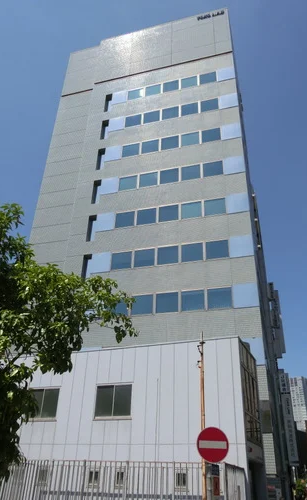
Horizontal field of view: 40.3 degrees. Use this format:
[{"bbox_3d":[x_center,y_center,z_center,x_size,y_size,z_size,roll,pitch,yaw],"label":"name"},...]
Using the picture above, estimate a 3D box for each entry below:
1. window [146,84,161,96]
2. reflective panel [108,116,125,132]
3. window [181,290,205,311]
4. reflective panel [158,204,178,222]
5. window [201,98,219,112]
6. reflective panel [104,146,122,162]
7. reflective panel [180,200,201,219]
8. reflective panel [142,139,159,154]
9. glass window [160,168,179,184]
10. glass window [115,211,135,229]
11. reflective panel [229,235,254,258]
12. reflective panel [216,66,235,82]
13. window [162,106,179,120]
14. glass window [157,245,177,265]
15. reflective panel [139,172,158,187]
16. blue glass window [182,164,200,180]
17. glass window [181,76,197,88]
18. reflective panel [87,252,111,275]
[{"bbox_3d":[-0.036,-13.601,35.674,1.415,1.293,0.100,-7,-32,15],"label":"window"},{"bbox_3d":[-3.276,-11.100,36.951,1.505,1.505,0.100,-7,-32,15],"label":"reflective panel"},{"bbox_3d":[2.404,3.062,25.313,1.467,1.291,0.120,-7,-32,15],"label":"window"},{"bbox_3d":[1.060,-2.535,29.055,1.382,1.275,0.150,-7,-32,15],"label":"reflective panel"},{"bbox_3d":[4.660,-12.065,34.851,1.517,1.351,0.100,-7,-32,15],"label":"window"},{"bbox_3d":[-3.184,-7.613,33.042,1.428,1.357,0.100,-7,-32,15],"label":"reflective panel"},{"bbox_3d":[2.547,-2.684,28.043,1.415,1.293,0.100,-7,-32,15],"label":"reflective panel"},{"bbox_3d":[-0.273,-8.482,34.338,1.517,1.351,0.100,-7,-32,15],"label":"reflective panel"},{"bbox_3d":[1.244,-5.781,32.728,1.494,1.368,0.100,-7,-33,14],"label":"glass window"},{"bbox_3d":[-2.153,-2.322,31.699,1.494,1.368,0.100,-7,-33,14],"label":"glass window"},{"bbox_3d":[5.494,-0.230,26.162,1.435,1.490,0.150,-7,-32,15],"label":"reflective panel"},{"bbox_3d":[6.111,-14.723,35.109,1.462,1.528,0.120,-7,-32,15],"label":"reflective panel"},{"bbox_3d":[1.487,-11.918,36.486,1.494,1.368,0.100,-7,-33,14],"label":"window"},{"bbox_3d":[0.948,0.353,27.320,1.382,1.275,0.150,-7,-32,15],"label":"glass window"},{"bbox_3d":[-0.367,-5.240,31.191,1.382,1.275,0.150,-7,-32,15],"label":"reflective panel"},{"bbox_3d":[2.714,-5.603,30.387,1.382,1.275,0.150,-7,-32,15],"label":"blue glass window"},{"bbox_3d":[3.169,-14.876,37.070,1.517,1.351,0.100,-7,-32,15],"label":"glass window"},{"bbox_3d":[-3.502,0.849,27.916,1.390,1.544,0.100,-7,-32,15],"label":"reflective panel"}]

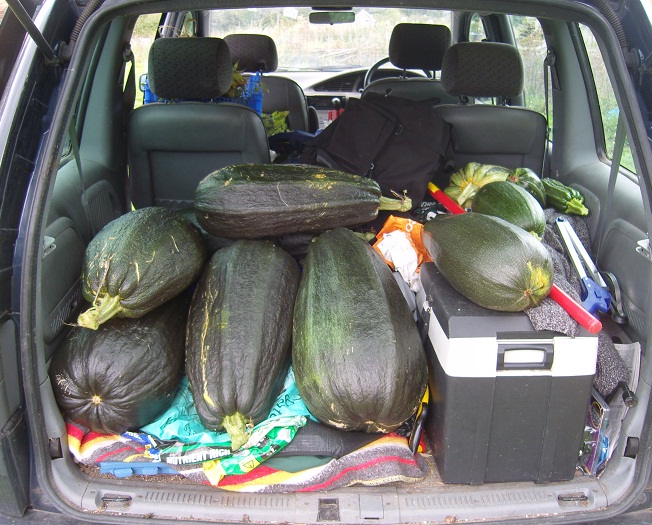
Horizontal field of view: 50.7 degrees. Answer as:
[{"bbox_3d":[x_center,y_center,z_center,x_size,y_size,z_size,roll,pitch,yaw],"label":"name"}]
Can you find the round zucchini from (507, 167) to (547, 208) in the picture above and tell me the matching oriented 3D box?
[{"bbox_3d":[0.565,-0.206,1.936,0.150,0.120,0.120,-15,24,-38],"label":"round zucchini"}]

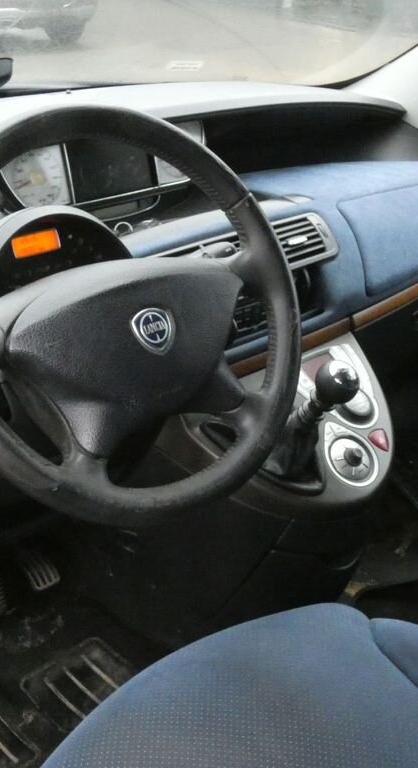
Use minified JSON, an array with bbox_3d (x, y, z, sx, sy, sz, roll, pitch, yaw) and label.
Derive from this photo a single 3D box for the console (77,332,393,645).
[{"bbox_3d":[0.059,0.146,1.441,0.380,0.440,0.360,-22,34,-32],"label":"console"}]

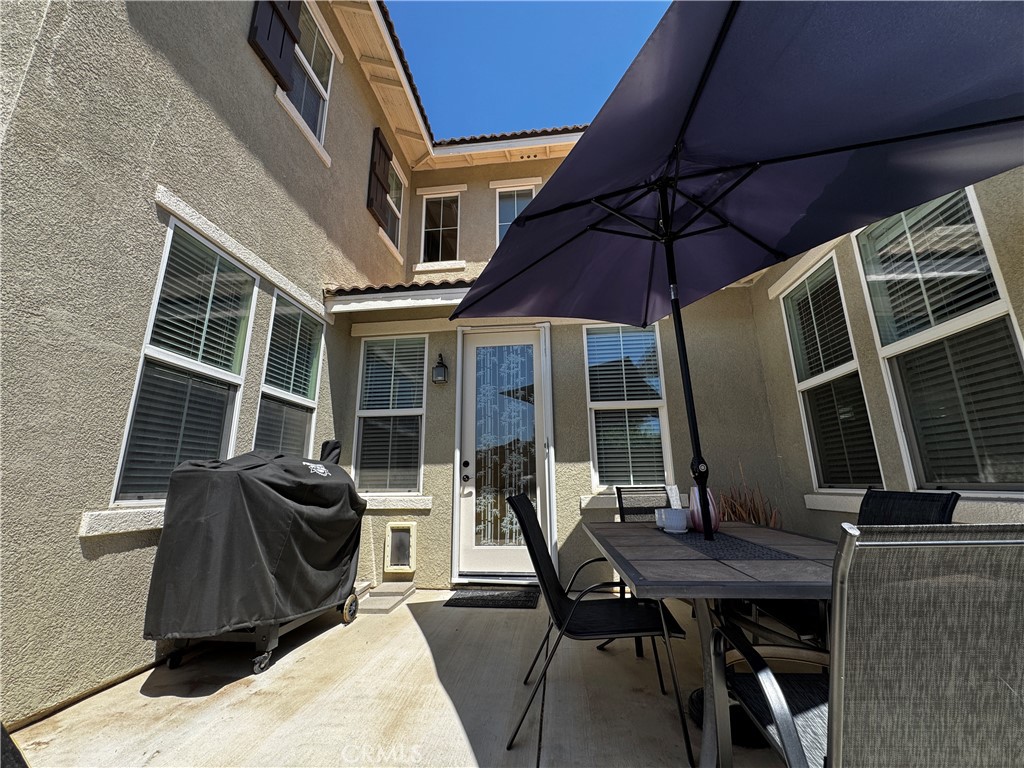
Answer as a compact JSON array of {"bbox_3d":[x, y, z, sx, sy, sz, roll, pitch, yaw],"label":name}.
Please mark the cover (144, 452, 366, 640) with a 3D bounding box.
[{"bbox_3d":[-1.557,0.988,2.860,0.670,1.020,1.220,-2,-14,6],"label":"cover"}]

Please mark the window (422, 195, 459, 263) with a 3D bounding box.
[{"bbox_3d":[-1.155,-2.546,6.743,0.600,1.200,0.100,-2,-14,6],"label":"window"}]

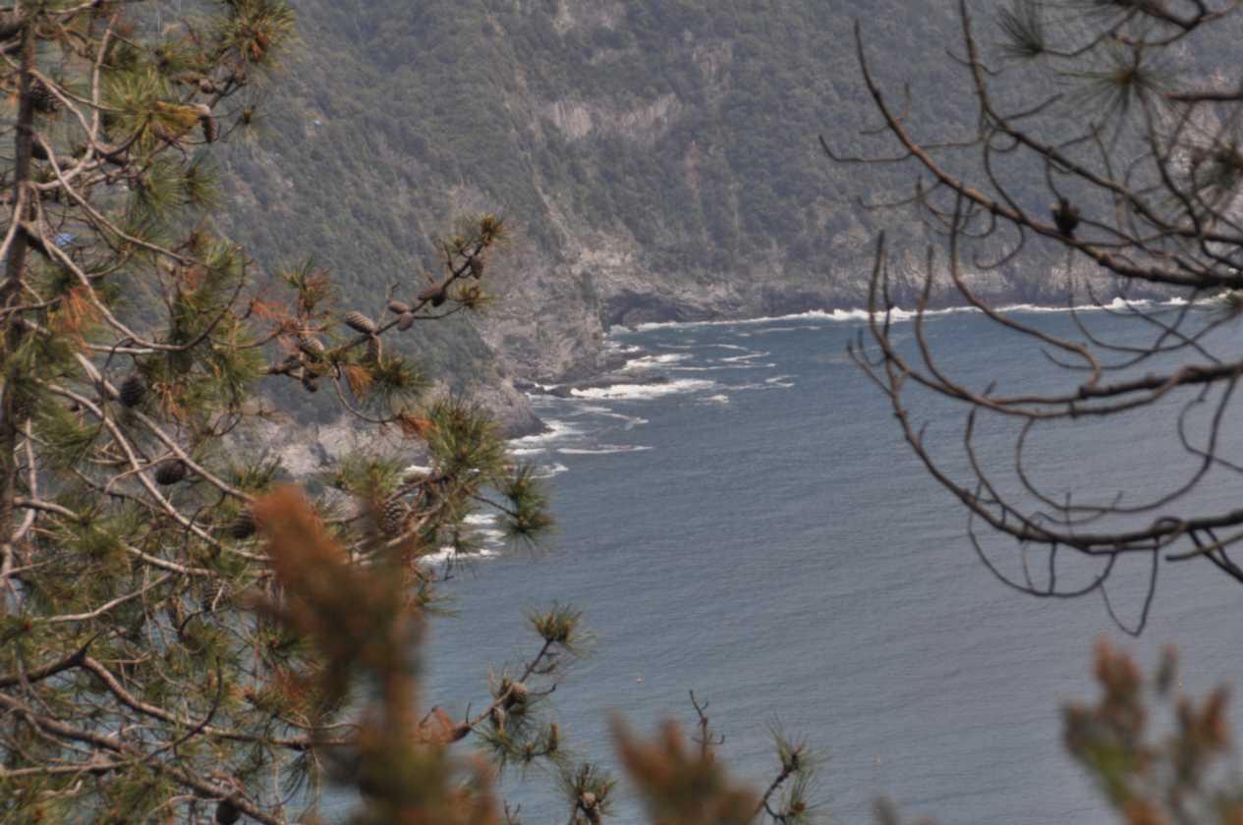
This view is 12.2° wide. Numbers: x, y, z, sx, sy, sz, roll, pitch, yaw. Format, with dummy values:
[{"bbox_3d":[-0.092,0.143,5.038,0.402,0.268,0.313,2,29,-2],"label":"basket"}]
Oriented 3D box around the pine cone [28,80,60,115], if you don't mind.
[{"bbox_3d":[-1.495,-0.818,15.000,0.075,0.090,0.075,-21,-30,0],"label":"pine cone"}]

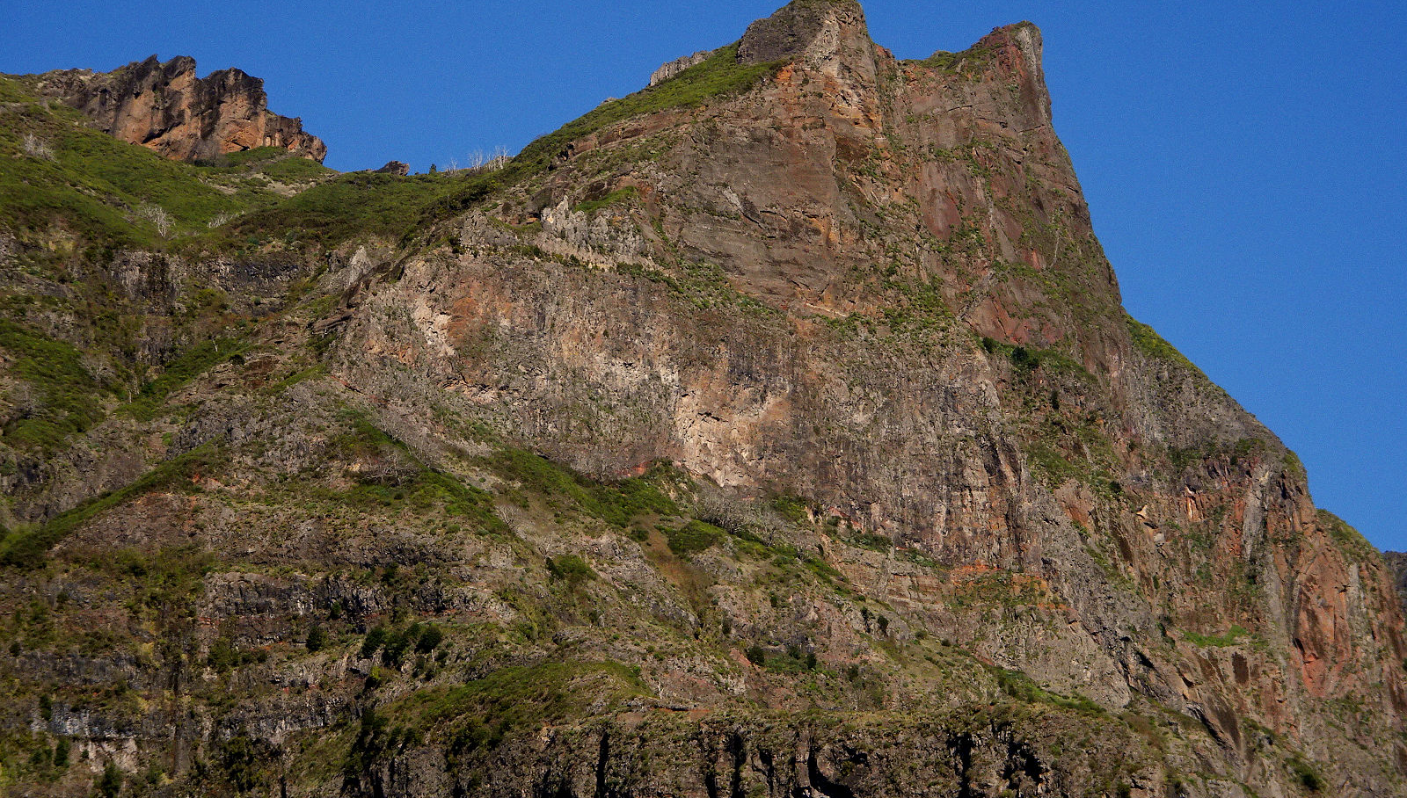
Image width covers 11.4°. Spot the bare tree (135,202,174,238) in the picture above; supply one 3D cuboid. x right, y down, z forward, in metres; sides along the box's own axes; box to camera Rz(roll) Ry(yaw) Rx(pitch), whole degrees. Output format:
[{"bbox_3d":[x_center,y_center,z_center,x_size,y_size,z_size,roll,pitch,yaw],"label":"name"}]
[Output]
[{"bbox_3d":[-93.700,-30.671,1200.000,6.753,5.823,6.078,0,-8,0],"label":"bare tree"}]

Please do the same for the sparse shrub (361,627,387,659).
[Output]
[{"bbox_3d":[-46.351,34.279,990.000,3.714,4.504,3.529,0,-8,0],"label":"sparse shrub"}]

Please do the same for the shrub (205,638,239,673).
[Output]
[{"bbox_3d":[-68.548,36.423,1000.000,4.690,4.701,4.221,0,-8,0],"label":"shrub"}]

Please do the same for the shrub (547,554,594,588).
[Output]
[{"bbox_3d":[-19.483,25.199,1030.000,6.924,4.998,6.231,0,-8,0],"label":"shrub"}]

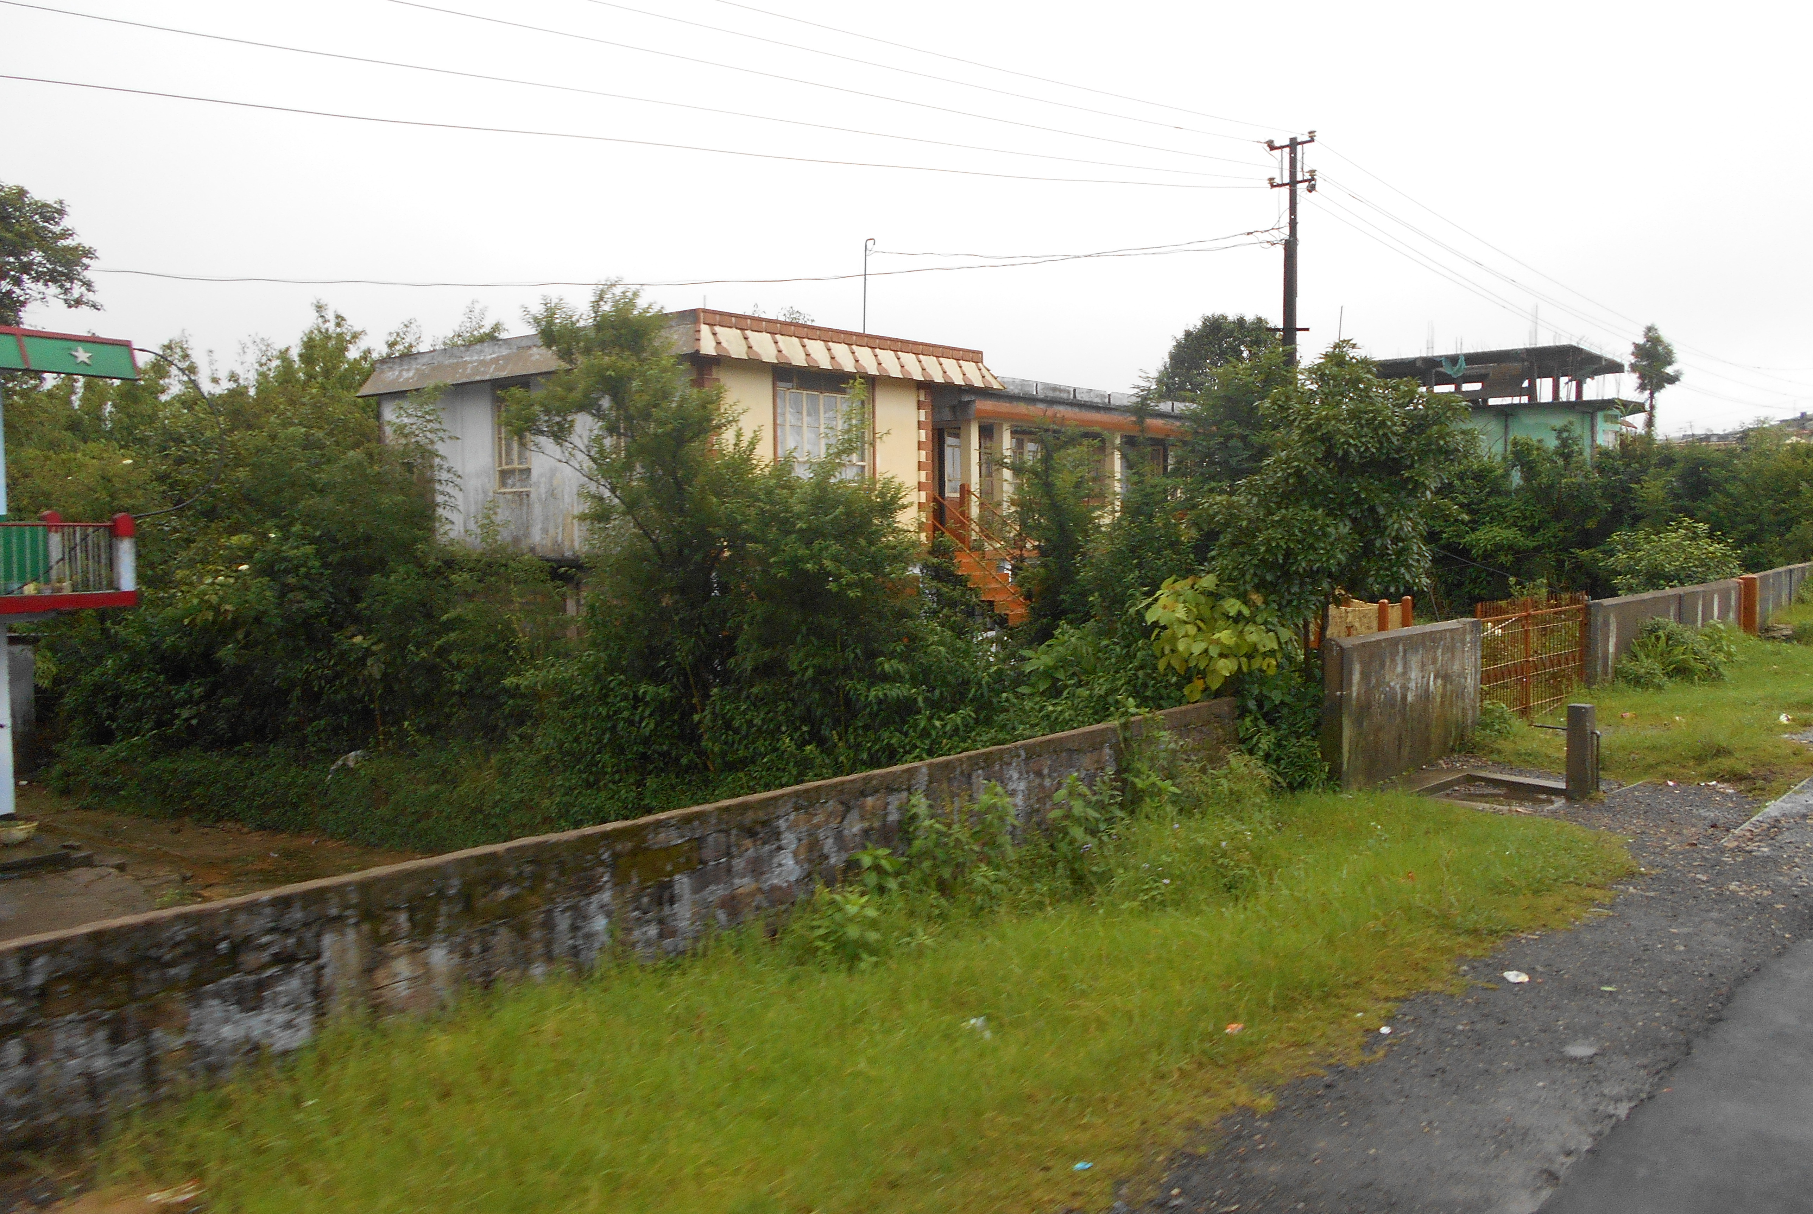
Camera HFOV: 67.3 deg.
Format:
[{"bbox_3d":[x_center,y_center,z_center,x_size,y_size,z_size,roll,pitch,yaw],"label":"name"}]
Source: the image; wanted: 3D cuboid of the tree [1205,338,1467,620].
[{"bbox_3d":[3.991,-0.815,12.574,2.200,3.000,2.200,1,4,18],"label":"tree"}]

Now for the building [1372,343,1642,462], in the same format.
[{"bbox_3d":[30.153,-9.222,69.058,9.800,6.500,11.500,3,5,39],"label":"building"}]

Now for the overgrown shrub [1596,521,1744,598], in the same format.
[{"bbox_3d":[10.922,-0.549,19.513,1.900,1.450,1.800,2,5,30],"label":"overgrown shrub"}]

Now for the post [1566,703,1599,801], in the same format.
[{"bbox_3d":[5.560,1.181,11.219,0.190,0.790,0.190,4,6,44],"label":"post"}]

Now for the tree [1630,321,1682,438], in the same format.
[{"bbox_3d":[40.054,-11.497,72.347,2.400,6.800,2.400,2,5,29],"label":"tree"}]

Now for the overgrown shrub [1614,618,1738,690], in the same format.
[{"bbox_3d":[9.158,0.474,16.280,1.000,0.800,1.600,4,6,44],"label":"overgrown shrub"}]

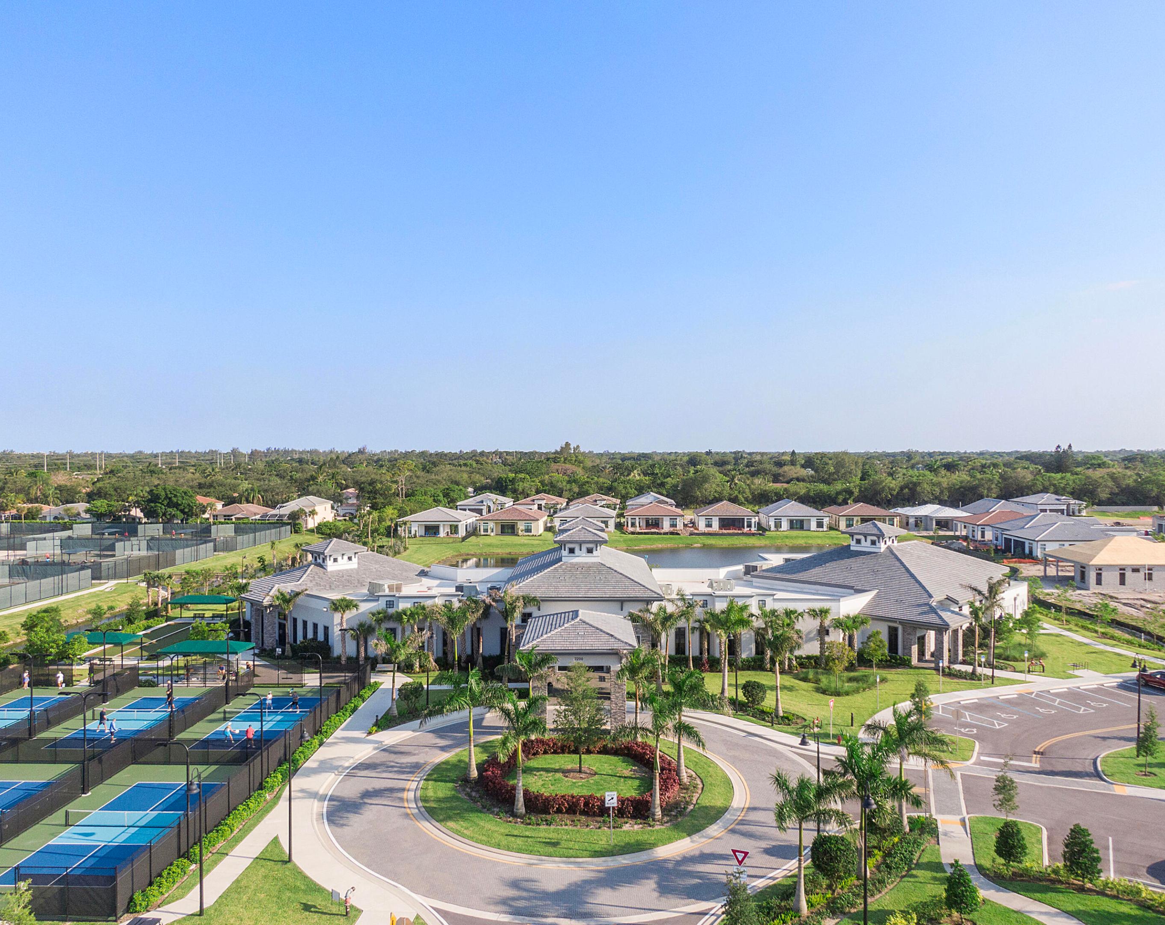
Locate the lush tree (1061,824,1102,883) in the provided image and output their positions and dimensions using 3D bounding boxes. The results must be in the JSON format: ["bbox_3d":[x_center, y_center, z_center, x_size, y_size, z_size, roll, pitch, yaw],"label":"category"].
[{"bbox_3d":[24.594,19.377,42.202,2.000,3.140,2.000,0,1,0],"label":"lush tree"}]

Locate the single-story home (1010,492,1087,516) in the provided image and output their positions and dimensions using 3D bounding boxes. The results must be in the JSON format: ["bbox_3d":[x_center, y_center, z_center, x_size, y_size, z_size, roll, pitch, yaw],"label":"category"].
[{"bbox_3d":[154.400,13.669,285.000,16.000,6.800,22.000,0,1,4],"label":"single-story home"}]

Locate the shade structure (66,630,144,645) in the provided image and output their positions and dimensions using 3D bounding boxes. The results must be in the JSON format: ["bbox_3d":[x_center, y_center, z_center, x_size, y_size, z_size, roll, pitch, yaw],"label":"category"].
[{"bbox_3d":[-48.813,18.700,85.857,7.700,3.340,4.300,0,1,0],"label":"shade structure"}]

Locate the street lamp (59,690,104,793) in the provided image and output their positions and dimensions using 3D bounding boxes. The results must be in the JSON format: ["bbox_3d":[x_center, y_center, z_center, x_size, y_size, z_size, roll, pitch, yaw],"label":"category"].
[{"bbox_3d":[-31.272,17.568,53.606,3.000,6.450,0.500,0,1,0],"label":"street lamp"}]

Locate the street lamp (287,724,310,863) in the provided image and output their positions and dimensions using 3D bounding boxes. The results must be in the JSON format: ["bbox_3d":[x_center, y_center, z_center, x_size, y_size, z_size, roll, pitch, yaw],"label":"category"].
[{"bbox_3d":[-14.824,17.282,44.812,1.150,7.260,0.500,0,1,-12],"label":"street lamp"}]

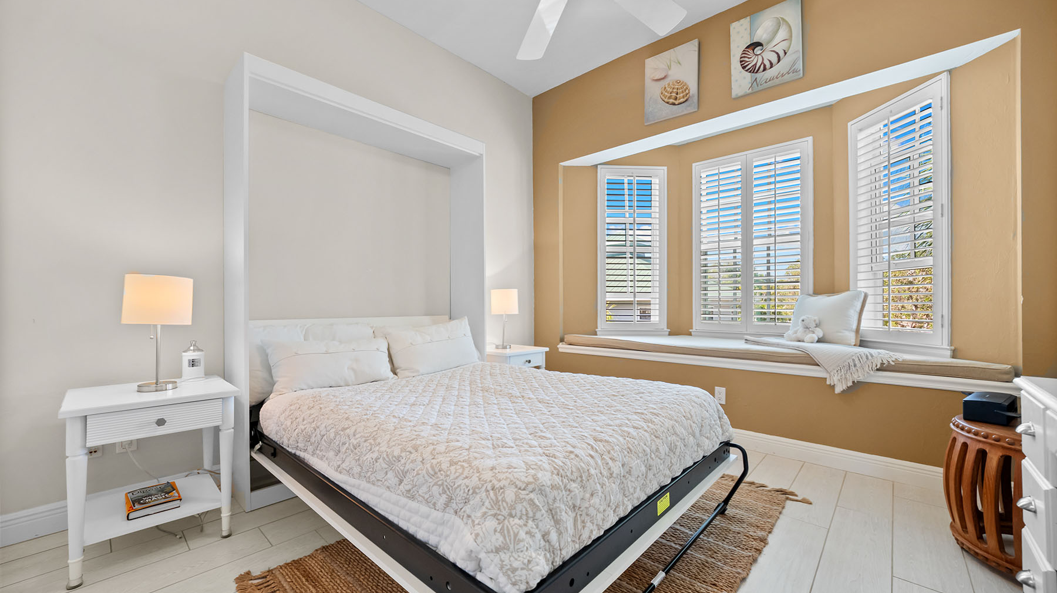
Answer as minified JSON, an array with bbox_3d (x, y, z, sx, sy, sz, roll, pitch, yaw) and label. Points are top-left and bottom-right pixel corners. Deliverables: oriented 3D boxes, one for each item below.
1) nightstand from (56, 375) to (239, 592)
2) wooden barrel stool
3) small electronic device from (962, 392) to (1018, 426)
[{"bbox_3d":[-1.617,0.724,1.655,0.456,0.640,0.503,0,0,43],"label":"nightstand"},{"bbox_3d":[1.925,0.768,1.478,0.430,0.495,0.430,0,-1,-38],"label":"wooden barrel stool"},{"bbox_3d":[1.965,0.477,1.625,0.210,0.085,0.120,0,-1,-36],"label":"small electronic device"}]

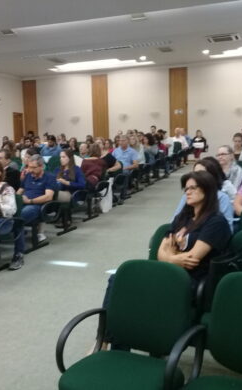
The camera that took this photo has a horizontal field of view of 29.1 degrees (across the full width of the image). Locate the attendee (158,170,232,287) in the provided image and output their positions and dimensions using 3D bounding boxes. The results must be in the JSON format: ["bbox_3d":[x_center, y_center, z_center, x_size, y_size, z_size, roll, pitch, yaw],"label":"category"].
[{"bbox_3d":[0.340,0.478,3.240,0.820,1.268,0.520,-6,7,-45],"label":"attendee"}]

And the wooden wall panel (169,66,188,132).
[{"bbox_3d":[2.197,-3.035,17.616,0.700,3.503,0.060,0,6,19],"label":"wooden wall panel"}]

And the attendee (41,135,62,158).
[{"bbox_3d":[-1.597,-0.687,10.428,0.520,1.289,0.800,0,6,20],"label":"attendee"}]

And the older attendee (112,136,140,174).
[{"bbox_3d":[0.080,-0.551,9.550,0.540,1.352,0.780,1,5,26],"label":"older attendee"}]

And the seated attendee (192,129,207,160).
[{"bbox_3d":[2.873,-1.798,17.115,0.550,1.180,0.750,0,5,18],"label":"seated attendee"}]

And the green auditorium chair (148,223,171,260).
[{"bbox_3d":[0.356,0.696,3.198,0.560,0.880,0.620,0,5,19],"label":"green auditorium chair"}]

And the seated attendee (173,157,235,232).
[{"bbox_3d":[0.675,0.288,4.239,0.520,1.250,0.850,2,6,31],"label":"seated attendee"}]

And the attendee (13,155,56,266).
[{"bbox_3d":[-1.181,0.133,5.952,0.530,1.280,0.920,0,5,14],"label":"attendee"}]

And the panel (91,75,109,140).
[{"bbox_3d":[-0.790,-2.935,18.274,0.675,3.471,0.060,0,5,19],"label":"panel"}]

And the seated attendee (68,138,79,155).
[{"bbox_3d":[-1.220,-0.791,11.561,0.500,1.270,0.800,1,6,24],"label":"seated attendee"}]

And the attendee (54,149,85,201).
[{"bbox_3d":[-0.830,-0.051,7.050,0.500,1.242,0.780,1,5,30],"label":"attendee"}]

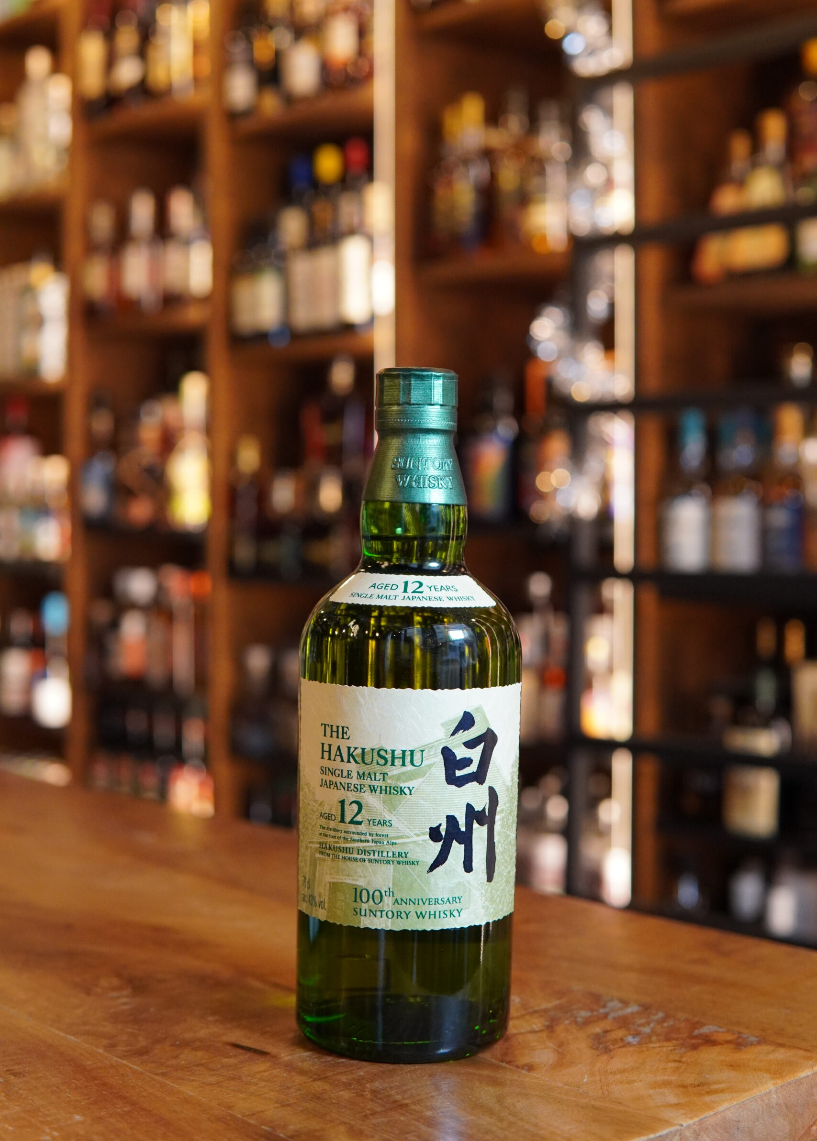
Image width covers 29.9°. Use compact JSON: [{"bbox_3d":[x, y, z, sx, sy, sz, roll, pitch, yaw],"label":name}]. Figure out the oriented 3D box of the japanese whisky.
[{"bbox_3d":[0.001,0.052,0.595,0.086,0.258,0.086,1,2,0],"label":"japanese whisky"}]

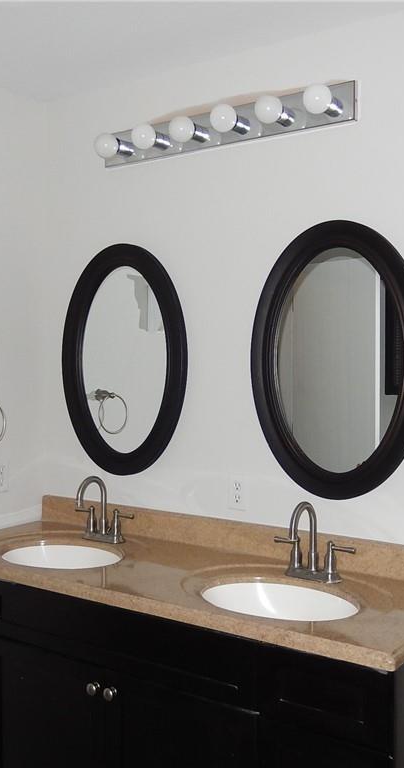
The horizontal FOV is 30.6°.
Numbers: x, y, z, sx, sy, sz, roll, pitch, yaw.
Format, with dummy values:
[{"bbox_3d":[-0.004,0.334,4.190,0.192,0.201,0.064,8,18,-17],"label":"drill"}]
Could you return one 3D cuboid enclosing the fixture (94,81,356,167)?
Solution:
[{"bbox_3d":[0.018,-0.792,2.256,0.910,0.109,0.142,1,2,34],"label":"fixture"}]

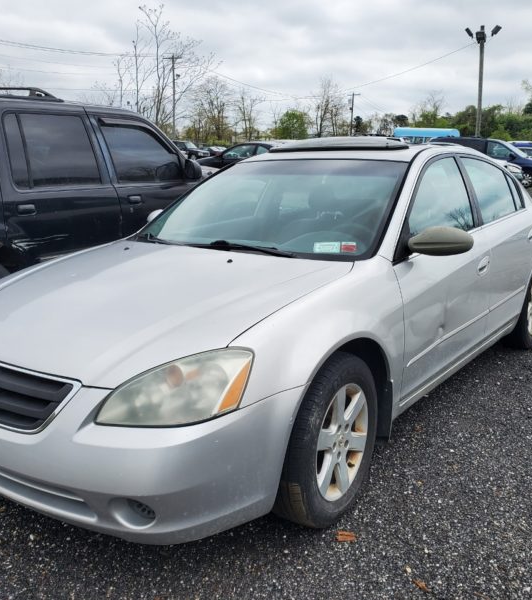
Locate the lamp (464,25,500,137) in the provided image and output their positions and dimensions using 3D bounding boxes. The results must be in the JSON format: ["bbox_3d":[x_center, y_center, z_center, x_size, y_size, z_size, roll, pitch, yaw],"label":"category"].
[{"bbox_3d":[12.306,-11.302,35.014,2.000,8.700,1.400,4,14,18],"label":"lamp"}]

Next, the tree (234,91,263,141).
[{"bbox_3d":[-1.904,-19.810,67.851,3.200,7.300,3.200,-1,13,-1],"label":"tree"}]

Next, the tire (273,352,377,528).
[{"bbox_3d":[0.226,0.513,2.301,0.215,0.660,0.660,7,15,32],"label":"tire"}]

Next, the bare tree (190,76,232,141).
[{"bbox_3d":[-5.466,-19.025,62.967,4.500,8.300,4.500,-2,14,-4],"label":"bare tree"}]

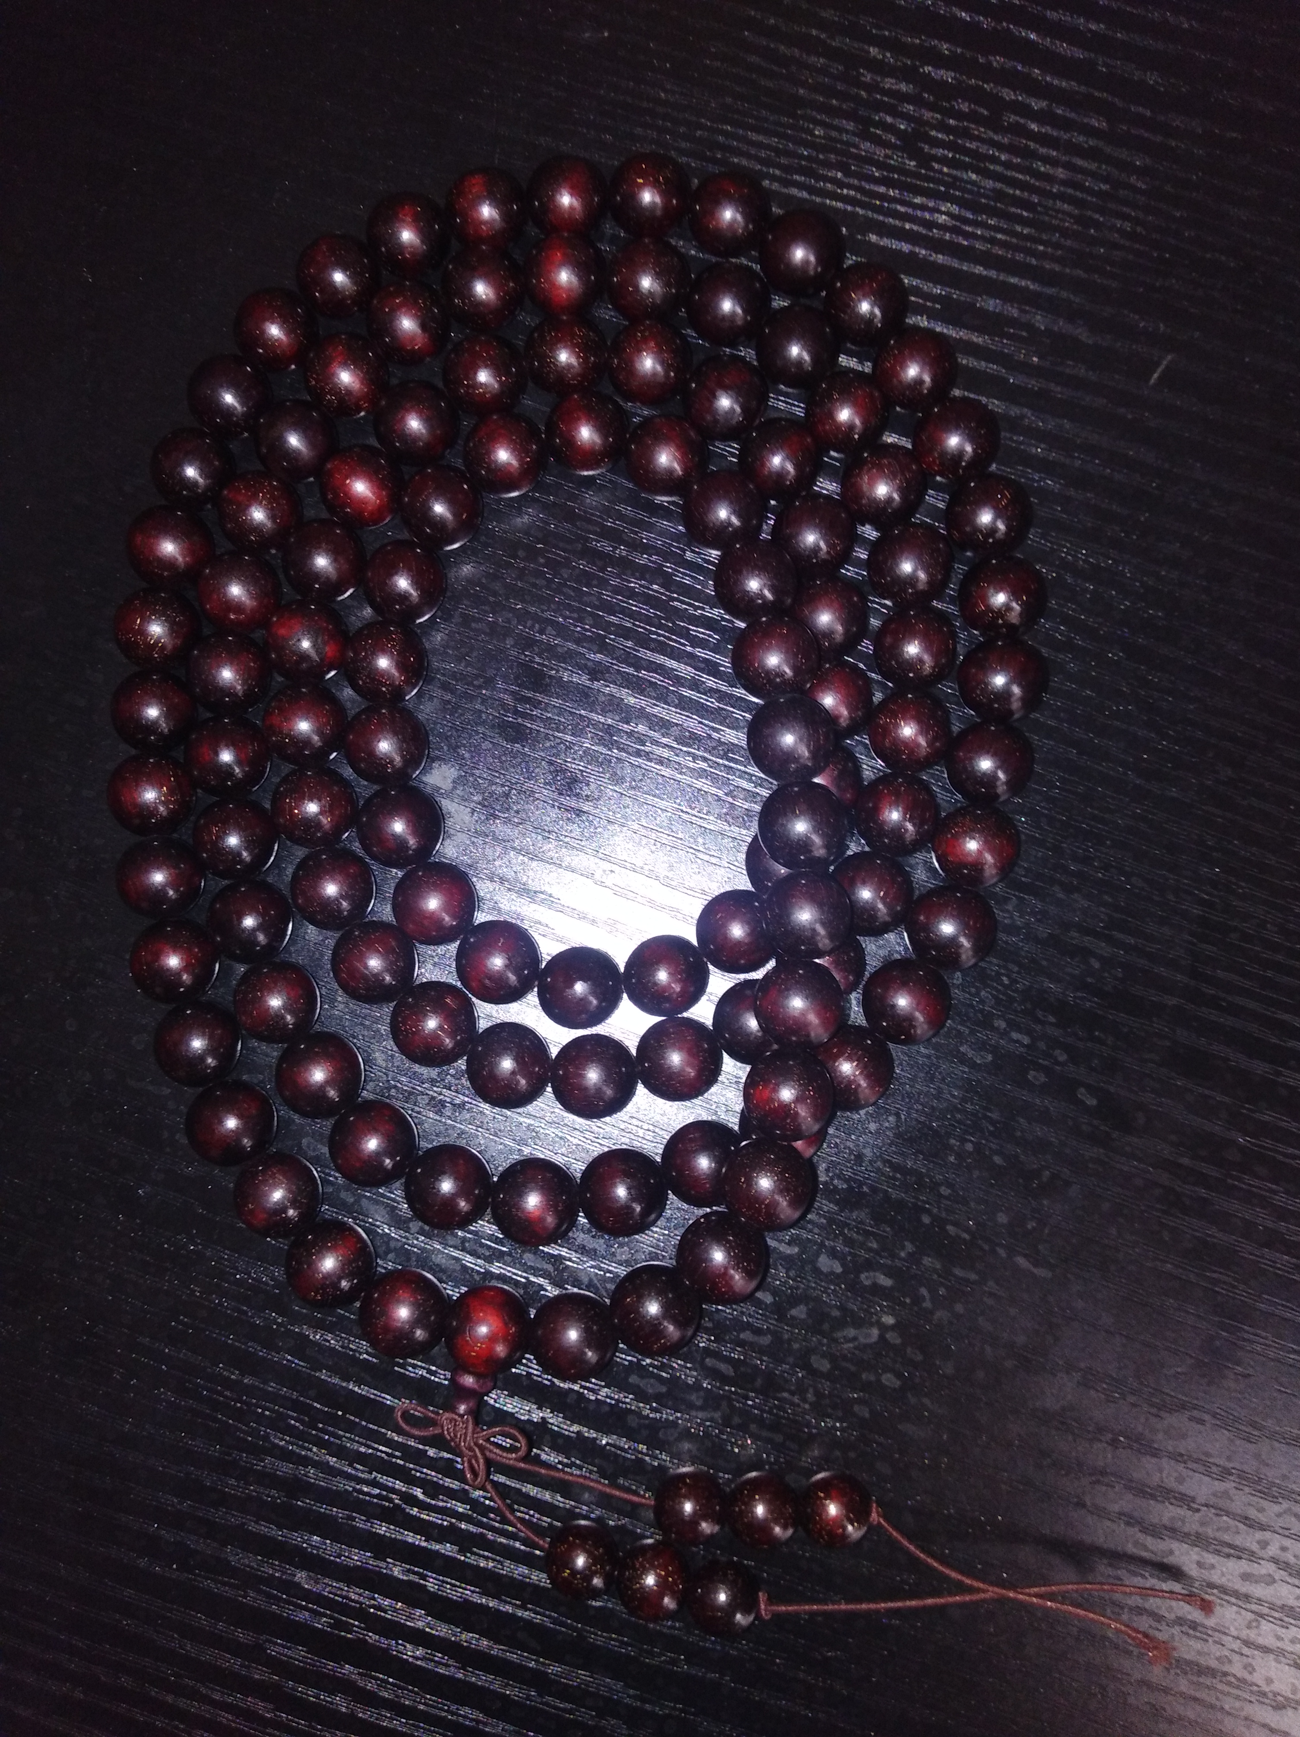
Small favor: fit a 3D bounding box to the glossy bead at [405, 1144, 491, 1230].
[{"bbox_3d":[-0.036,0.056,0.238,0.015,0.015,0.015,0,86,1],"label":"glossy bead"}]

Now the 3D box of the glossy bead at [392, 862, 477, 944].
[{"bbox_3d":[-0.038,0.006,0.242,0.015,0.015,0.015,0,86,1],"label":"glossy bead"}]

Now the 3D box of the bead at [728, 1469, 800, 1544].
[{"bbox_3d":[0.015,0.082,0.173,0.009,0.009,0.009,0,87,1],"label":"bead"}]

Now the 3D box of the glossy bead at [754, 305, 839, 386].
[{"bbox_3d":[0.027,-0.096,0.248,0.015,0.015,0.015,0,86,1],"label":"glossy bead"}]

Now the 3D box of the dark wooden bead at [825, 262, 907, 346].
[{"bbox_3d":[0.040,-0.104,0.249,0.015,0.015,0.015,0,86,1],"label":"dark wooden bead"}]

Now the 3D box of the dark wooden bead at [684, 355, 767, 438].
[{"bbox_3d":[0.010,-0.063,0.180,0.011,0.011,0.011,0,87,1],"label":"dark wooden bead"}]

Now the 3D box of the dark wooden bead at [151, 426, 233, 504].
[{"bbox_3d":[-0.084,-0.074,0.248,0.015,0.015,0.015,0,86,1],"label":"dark wooden bead"}]

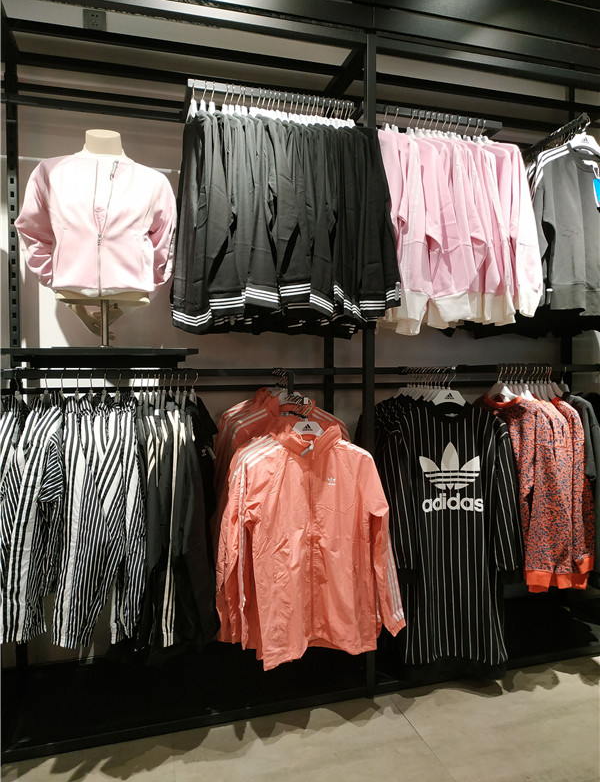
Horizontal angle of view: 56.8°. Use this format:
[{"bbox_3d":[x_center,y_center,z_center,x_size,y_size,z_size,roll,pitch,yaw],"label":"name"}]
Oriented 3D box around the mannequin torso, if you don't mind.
[{"bbox_3d":[-0.689,-0.593,1.930,0.360,0.620,0.220,-1,2,-16],"label":"mannequin torso"}]

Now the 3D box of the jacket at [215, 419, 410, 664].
[{"bbox_3d":[0.035,0.489,1.840,0.590,0.750,0.210,-1,2,-16],"label":"jacket"}]

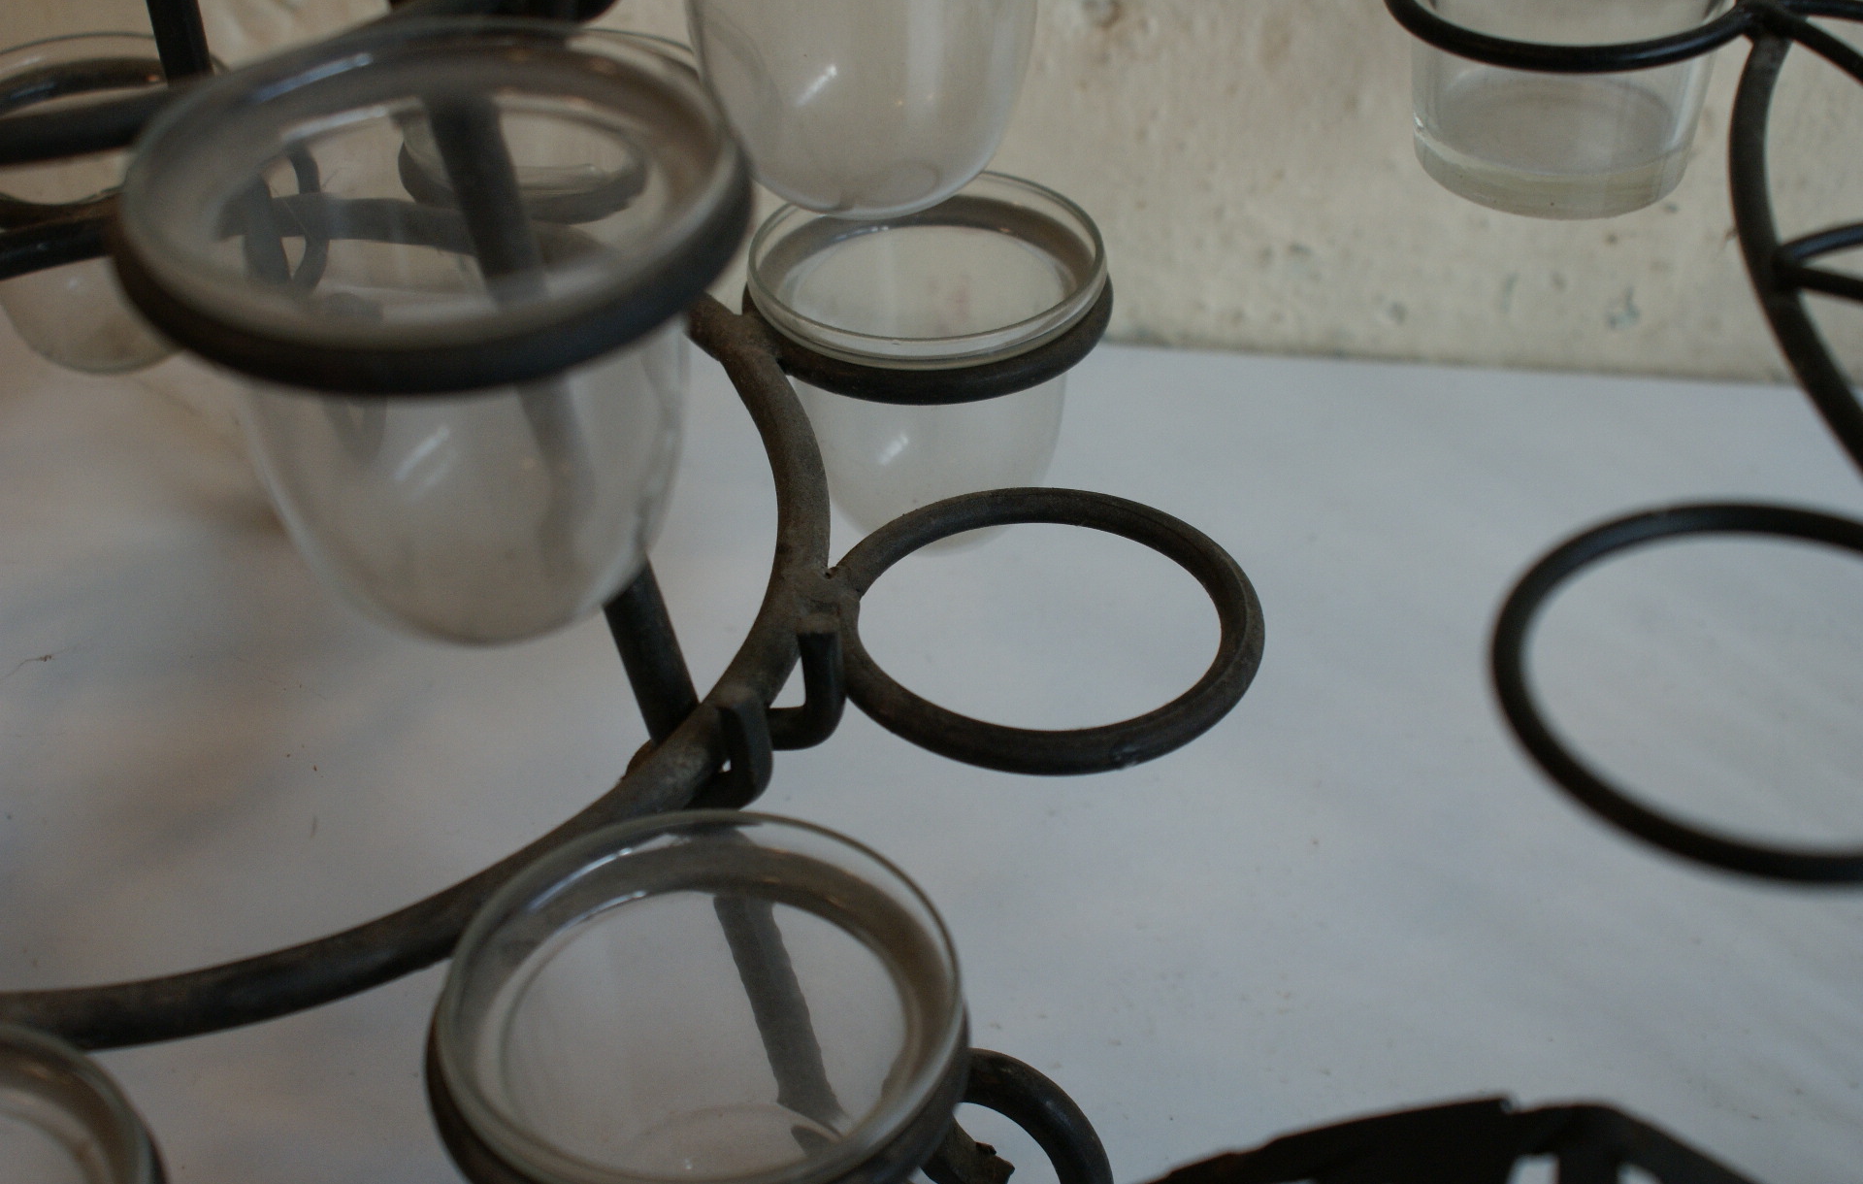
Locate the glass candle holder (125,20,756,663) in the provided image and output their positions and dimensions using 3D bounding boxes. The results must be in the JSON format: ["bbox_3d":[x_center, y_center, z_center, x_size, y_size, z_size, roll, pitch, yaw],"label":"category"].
[{"bbox_3d":[-0.055,-0.025,0.277,0.069,0.064,0.069,-1,39,0],"label":"glass candle holder"}]

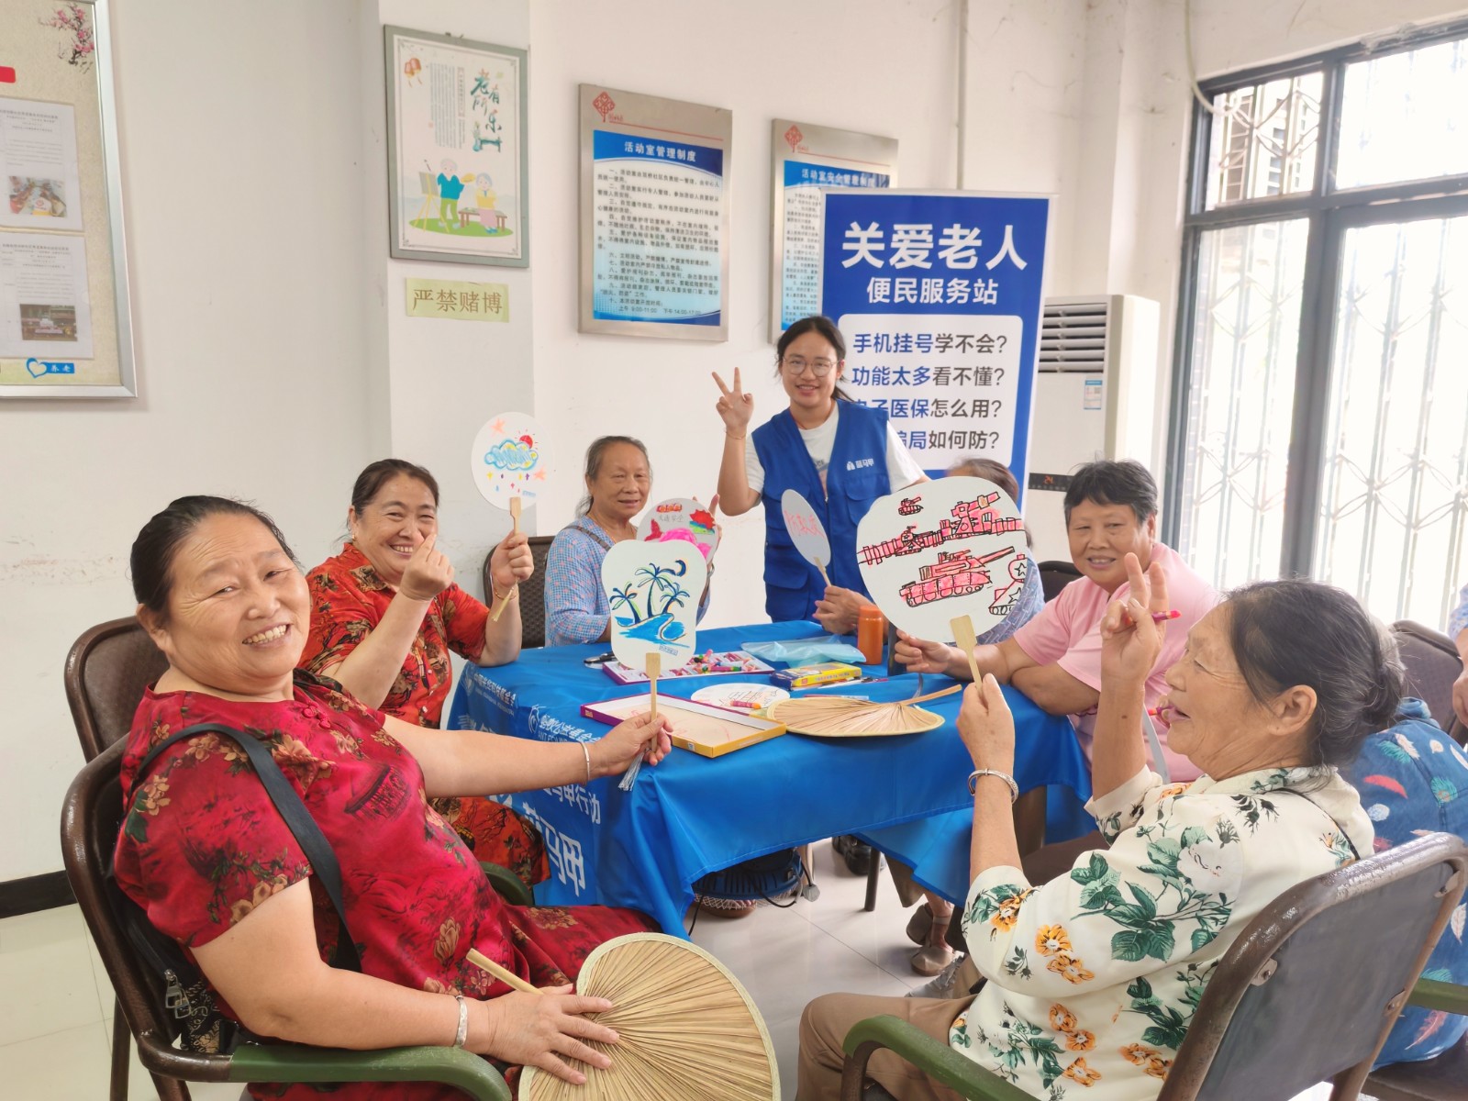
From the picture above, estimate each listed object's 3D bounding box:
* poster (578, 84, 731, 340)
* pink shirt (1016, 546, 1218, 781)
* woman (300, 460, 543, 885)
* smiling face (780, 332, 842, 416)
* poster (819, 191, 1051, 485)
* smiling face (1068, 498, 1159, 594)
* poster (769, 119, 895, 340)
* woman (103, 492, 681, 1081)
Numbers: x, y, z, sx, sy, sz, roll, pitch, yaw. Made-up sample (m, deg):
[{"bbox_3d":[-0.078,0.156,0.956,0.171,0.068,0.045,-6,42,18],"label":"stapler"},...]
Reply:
[{"bbox_3d":[-0.248,-1.083,3.747,0.555,0.755,0.030,-4,10,-32],"label":"poster"},{"bbox_3d":[0.719,0.230,2.120,0.450,0.500,0.330,8,11,42],"label":"pink shirt"},{"bbox_3d":[-0.590,0.455,2.270,0.720,1.220,0.550,7,10,35],"label":"woman"},{"bbox_3d":[0.208,-0.472,3.050,0.160,0.220,0.160,2,8,5],"label":"smiling face"},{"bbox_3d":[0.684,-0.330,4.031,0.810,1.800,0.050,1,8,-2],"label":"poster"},{"bbox_3d":[0.671,-0.009,2.040,0.160,0.175,0.150,6,10,30],"label":"smiling face"},{"bbox_3d":[0.372,-1.121,4.135,0.555,0.755,0.030,-4,10,-32],"label":"poster"},{"bbox_3d":[-0.400,0.565,1.470,0.820,1.250,0.620,4,9,18],"label":"woman"}]

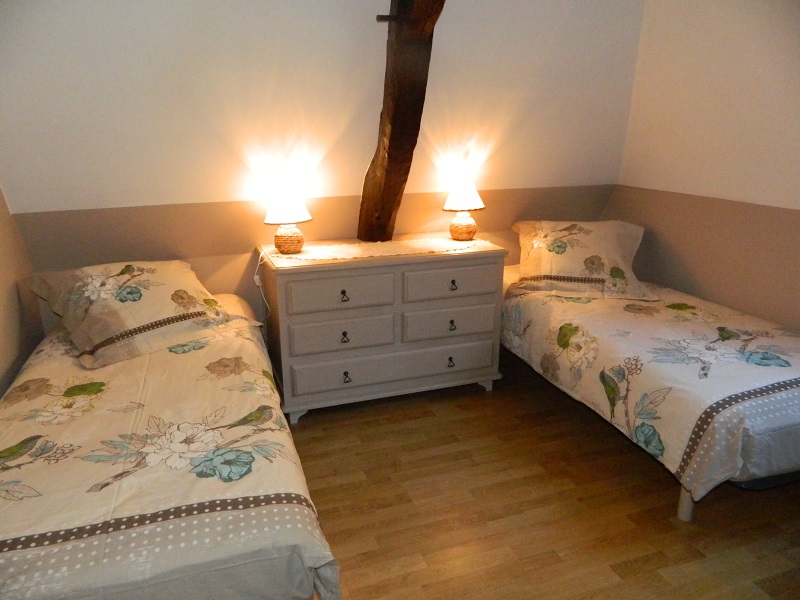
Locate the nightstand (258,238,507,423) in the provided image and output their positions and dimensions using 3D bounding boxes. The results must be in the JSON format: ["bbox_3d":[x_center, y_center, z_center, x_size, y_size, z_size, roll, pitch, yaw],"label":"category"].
[{"bbox_3d":[-0.092,0.105,3.000,1.150,0.755,0.529,-6,17,-19],"label":"nightstand"}]

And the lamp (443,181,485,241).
[{"bbox_3d":[0.350,-0.481,3.105,0.231,0.310,0.231,0,16,0],"label":"lamp"}]

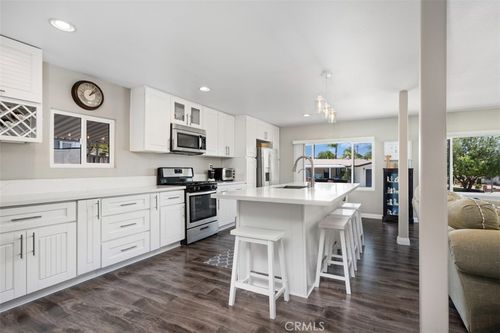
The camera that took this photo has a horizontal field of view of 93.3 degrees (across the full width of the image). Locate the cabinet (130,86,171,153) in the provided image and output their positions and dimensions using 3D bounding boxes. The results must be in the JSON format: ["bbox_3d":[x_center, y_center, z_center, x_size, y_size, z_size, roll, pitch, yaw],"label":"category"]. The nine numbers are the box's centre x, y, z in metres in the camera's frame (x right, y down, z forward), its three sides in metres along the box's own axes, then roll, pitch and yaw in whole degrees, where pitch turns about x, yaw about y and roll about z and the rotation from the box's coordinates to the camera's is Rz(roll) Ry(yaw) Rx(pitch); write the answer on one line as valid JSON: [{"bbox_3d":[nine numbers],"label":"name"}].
[{"bbox_3d":[-1.507,-0.672,3.609,0.325,0.920,0.462,0,0,29],"label":"cabinet"}]

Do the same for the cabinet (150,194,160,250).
[{"bbox_3d":[-1.518,0.720,3.265,0.620,0.760,0.150,0,0,29],"label":"cabinet"}]

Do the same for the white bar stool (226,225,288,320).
[{"bbox_3d":[0.085,0.904,2.112,0.440,0.636,0.320,0,0,30],"label":"white bar stool"}]

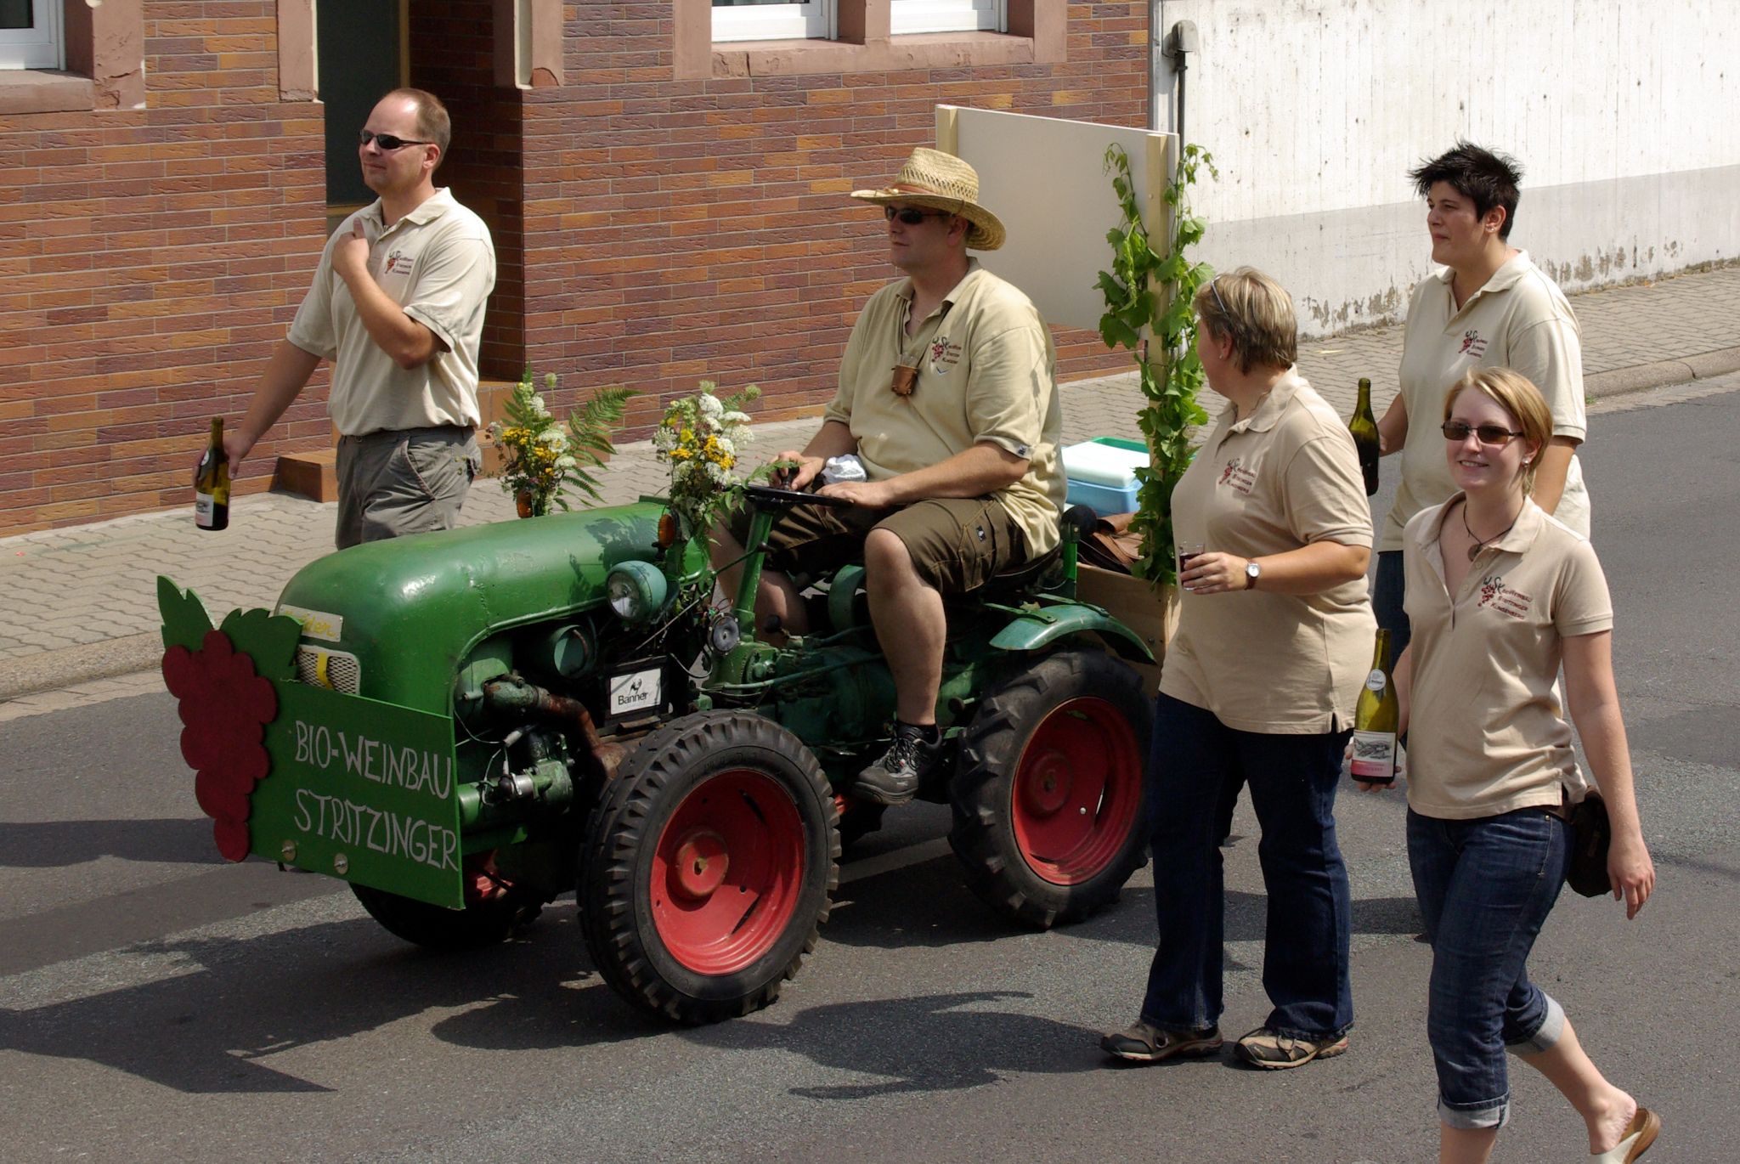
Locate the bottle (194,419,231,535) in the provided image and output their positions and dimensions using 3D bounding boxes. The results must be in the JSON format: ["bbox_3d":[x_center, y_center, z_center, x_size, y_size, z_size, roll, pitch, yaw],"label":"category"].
[{"bbox_3d":[-1.563,-0.256,8.300,0.080,0.290,0.080,3,11,-1],"label":"bottle"}]

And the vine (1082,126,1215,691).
[{"bbox_3d":[0.669,-0.422,8.339,0.300,1.230,0.300,-10,15,-42],"label":"vine"}]

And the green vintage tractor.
[{"bbox_3d":[-0.396,0.315,7.880,2.270,1.080,1.070,-10,15,-42],"label":"green vintage tractor"}]

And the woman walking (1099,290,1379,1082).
[{"bbox_3d":[0.752,0.168,7.208,0.440,1.630,0.480,-7,13,-31],"label":"woman walking"}]

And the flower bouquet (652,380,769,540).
[{"bbox_3d":[-0.342,-0.260,7.450,0.230,0.360,0.250,0,11,0],"label":"flower bouquet"}]

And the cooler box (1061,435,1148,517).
[{"bbox_3d":[0.637,-0.186,9.021,0.270,0.290,0.380,-10,15,-42],"label":"cooler box"}]

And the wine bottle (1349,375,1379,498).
[{"bbox_3d":[1.166,-0.341,8.200,0.080,0.290,0.080,0,11,0],"label":"wine bottle"}]

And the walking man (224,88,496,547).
[{"bbox_3d":[-1.149,-0.263,8.533,0.520,1.881,0.580,-10,15,-42],"label":"walking man"}]

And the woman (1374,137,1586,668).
[{"bbox_3d":[1.400,-0.119,8.196,0.460,1.810,0.530,-11,15,-43],"label":"woman"}]

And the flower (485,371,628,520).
[{"bbox_3d":[-0.707,-0.319,7.900,0.250,0.350,0.290,-10,15,-42],"label":"flower"}]

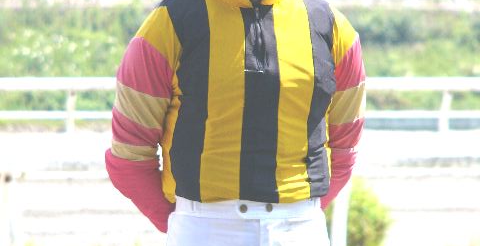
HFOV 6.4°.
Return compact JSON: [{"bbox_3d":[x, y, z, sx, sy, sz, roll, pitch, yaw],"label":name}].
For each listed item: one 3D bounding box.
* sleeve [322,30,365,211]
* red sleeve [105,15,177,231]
[{"bbox_3d":[0.166,-0.003,7.680,0.125,0.380,0.185,-1,2,-20],"label":"sleeve"},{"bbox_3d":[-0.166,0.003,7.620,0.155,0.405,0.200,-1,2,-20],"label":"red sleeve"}]

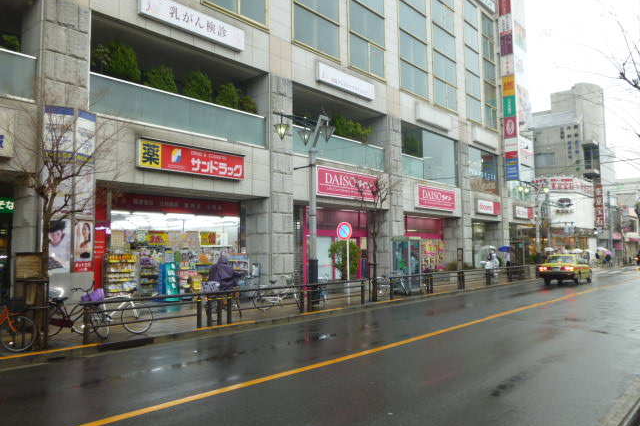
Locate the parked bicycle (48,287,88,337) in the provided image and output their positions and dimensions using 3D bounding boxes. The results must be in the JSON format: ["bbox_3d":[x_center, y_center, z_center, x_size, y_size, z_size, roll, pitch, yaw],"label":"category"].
[{"bbox_3d":[-4.966,1.996,10.085,1.720,1.060,0.550,-1,-5,4],"label":"parked bicycle"}]

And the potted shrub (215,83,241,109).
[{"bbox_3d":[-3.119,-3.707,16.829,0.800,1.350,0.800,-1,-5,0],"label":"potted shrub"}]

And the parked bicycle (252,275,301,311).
[{"bbox_3d":[-1.139,2.430,15.197,1.720,1.050,0.550,-1,-4,-2],"label":"parked bicycle"}]

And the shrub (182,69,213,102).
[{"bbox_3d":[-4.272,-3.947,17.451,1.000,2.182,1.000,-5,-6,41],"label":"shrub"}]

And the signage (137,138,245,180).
[{"bbox_3d":[-3.726,-1.538,14.887,0.220,0.764,3.611,-5,-6,41],"label":"signage"}]

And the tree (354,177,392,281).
[{"bbox_3d":[1.865,0.938,17.492,1.400,4.300,1.400,-1,-4,0],"label":"tree"}]

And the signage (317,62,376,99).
[{"bbox_3d":[1.247,-5.837,22.583,0.220,0.820,4.000,-5,-6,41],"label":"signage"}]

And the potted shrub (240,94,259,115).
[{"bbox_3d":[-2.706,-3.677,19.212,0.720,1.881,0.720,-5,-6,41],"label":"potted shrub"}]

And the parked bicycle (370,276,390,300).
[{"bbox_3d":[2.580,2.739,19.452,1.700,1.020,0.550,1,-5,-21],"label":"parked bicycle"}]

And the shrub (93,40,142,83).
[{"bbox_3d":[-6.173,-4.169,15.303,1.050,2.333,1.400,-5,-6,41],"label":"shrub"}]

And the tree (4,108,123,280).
[{"bbox_3d":[-5.063,0.247,9.538,2.100,4.600,2.250,-5,-6,41],"label":"tree"}]

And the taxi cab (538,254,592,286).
[{"bbox_3d":[13.247,2.937,26.522,1.700,1.500,4.690,-5,-6,41],"label":"taxi cab"}]

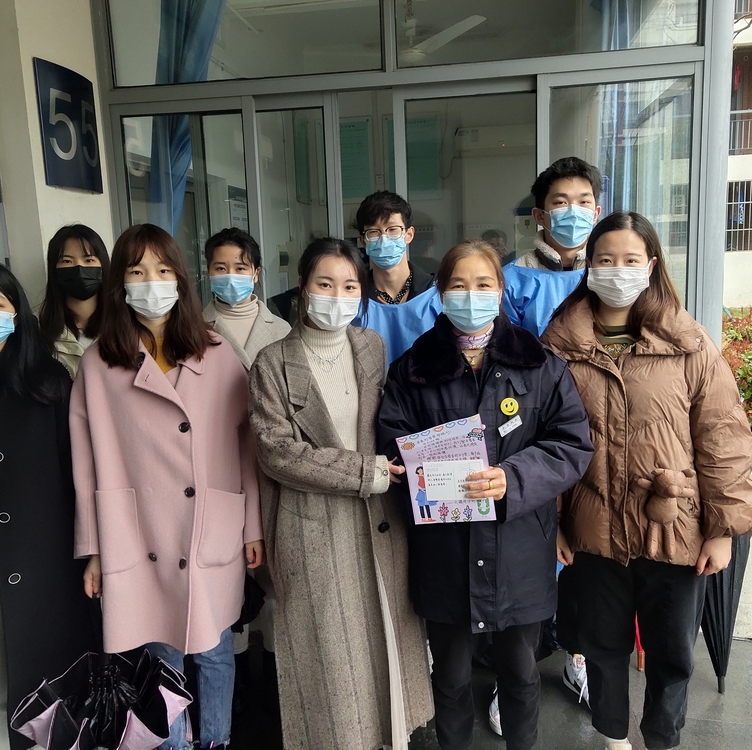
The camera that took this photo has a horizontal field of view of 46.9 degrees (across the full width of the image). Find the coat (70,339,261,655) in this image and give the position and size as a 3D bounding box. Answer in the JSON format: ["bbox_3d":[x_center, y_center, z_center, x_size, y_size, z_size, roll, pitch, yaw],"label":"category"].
[{"bbox_3d":[-0.555,0.306,2.320,0.465,0.840,0.290,-4,11,-10],"label":"coat"}]

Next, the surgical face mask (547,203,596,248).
[{"bbox_3d":[0.551,-0.416,2.430,0.130,0.118,0.085,-2,11,4],"label":"surgical face mask"}]

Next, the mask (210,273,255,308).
[{"bbox_3d":[-0.452,-0.270,2.740,0.130,0.105,0.080,-4,11,-6],"label":"mask"}]

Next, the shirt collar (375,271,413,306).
[{"bbox_3d":[0.055,-0.273,2.730,0.135,0.115,0.120,-2,11,3],"label":"shirt collar"}]

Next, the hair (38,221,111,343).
[{"bbox_3d":[-0.898,-0.278,2.600,0.210,0.345,0.220,-5,11,-14],"label":"hair"}]

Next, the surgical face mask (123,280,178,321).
[{"bbox_3d":[-0.558,-0.186,2.160,0.130,0.100,0.080,-5,11,-13],"label":"surgical face mask"}]

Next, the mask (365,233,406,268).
[{"bbox_3d":[0.031,-0.379,2.670,0.125,0.105,0.080,-1,11,9],"label":"mask"}]

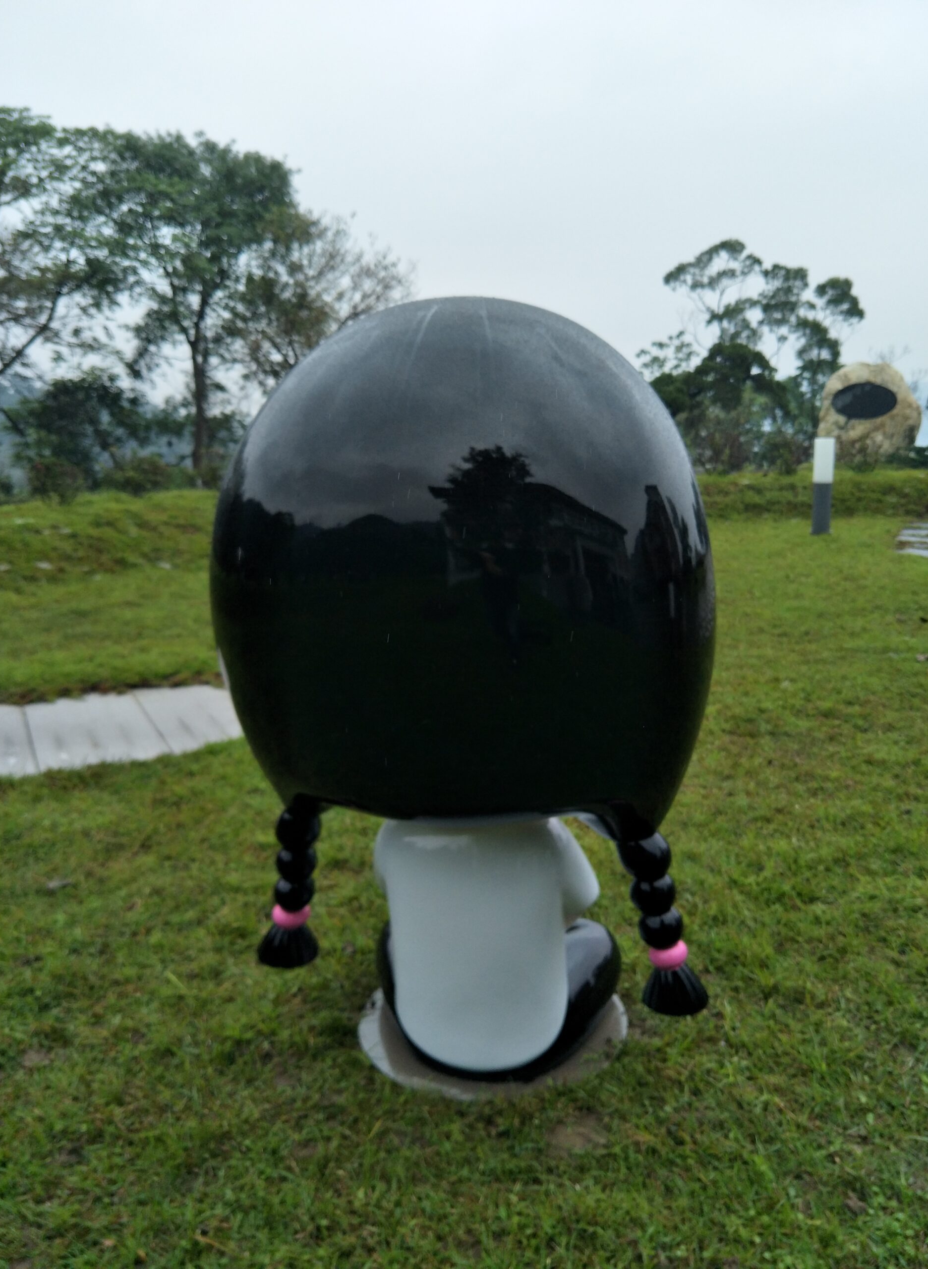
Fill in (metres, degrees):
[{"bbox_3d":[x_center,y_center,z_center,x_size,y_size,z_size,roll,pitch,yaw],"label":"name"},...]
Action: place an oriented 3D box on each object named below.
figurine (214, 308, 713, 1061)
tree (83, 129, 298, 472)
[{"bbox_3d":[0.016,0.143,1.786,0.937,1.538,0.956,1,17,15],"label":"figurine"},{"bbox_3d":[-4.591,-5.383,14.500,3.597,5.705,3.600,-3,16,0],"label":"tree"}]

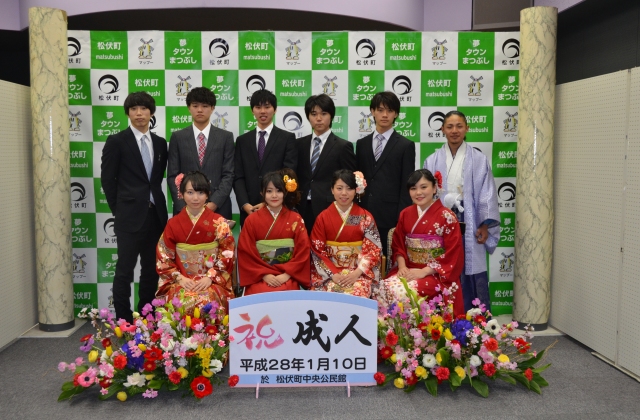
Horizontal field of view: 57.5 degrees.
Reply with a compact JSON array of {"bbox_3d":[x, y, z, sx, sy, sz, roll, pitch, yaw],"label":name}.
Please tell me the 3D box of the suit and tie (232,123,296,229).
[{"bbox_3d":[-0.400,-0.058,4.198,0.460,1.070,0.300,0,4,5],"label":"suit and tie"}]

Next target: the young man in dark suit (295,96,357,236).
[{"bbox_3d":[0.040,0.036,4.205,0.450,1.720,0.290,2,5,20],"label":"young man in dark suit"}]

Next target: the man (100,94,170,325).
[{"bbox_3d":[-1.325,0.018,4.214,0.470,1.755,0.310,-3,5,-36],"label":"man"}]

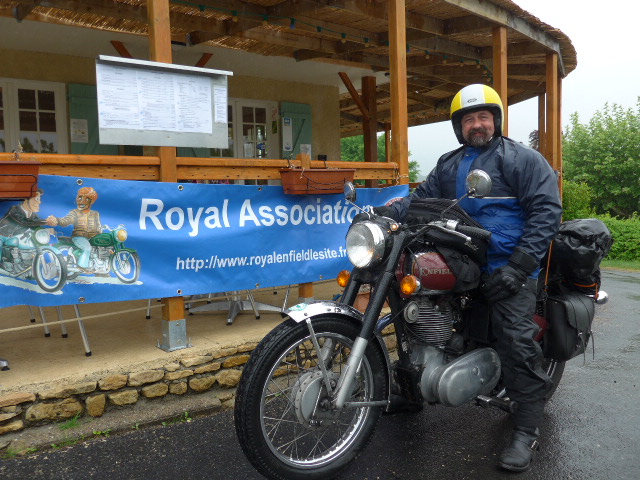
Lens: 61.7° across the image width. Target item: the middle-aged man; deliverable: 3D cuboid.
[{"bbox_3d":[0.730,0.060,2.530,0.760,1.620,0.700,2,6,42],"label":"middle-aged man"}]

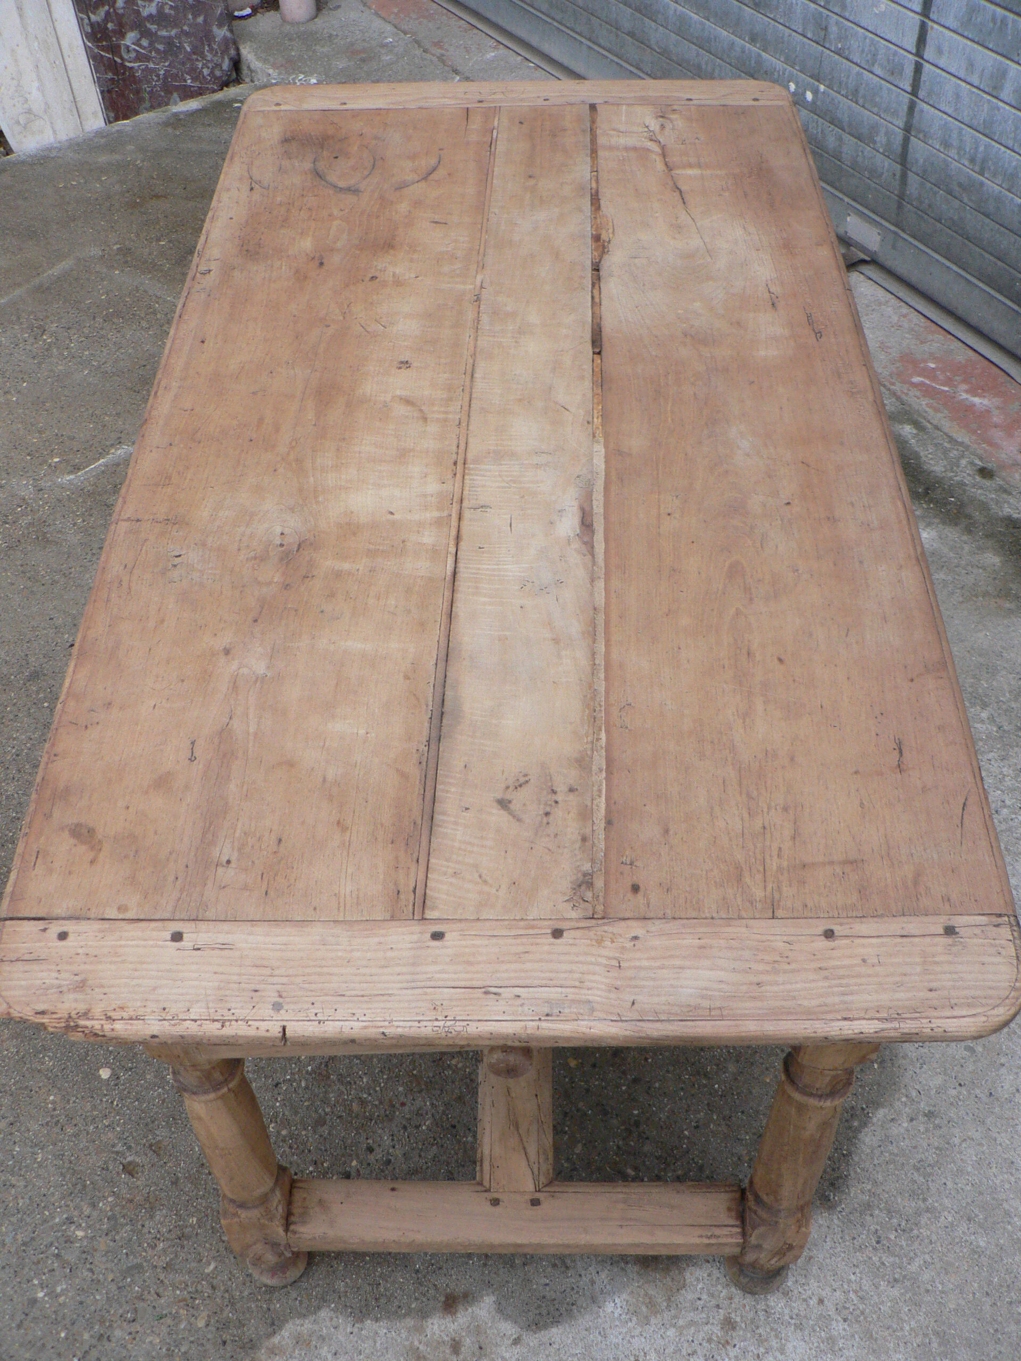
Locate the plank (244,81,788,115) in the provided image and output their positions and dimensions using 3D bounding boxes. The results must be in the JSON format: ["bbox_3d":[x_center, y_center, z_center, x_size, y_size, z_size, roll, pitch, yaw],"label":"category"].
[{"bbox_3d":[0.010,-0.827,2.029,0.785,0.030,0.084,0,48,1],"label":"plank"}]

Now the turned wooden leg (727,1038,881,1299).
[{"bbox_3d":[0.281,0.440,1.396,0.073,0.715,0.073,0,48,1],"label":"turned wooden leg"}]

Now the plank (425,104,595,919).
[{"bbox_3d":[0.024,-0.303,1.550,0.136,0.028,1.345,1,48,2],"label":"plank"}]

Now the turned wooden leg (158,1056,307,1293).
[{"bbox_3d":[-0.275,0.441,1.405,0.073,0.710,0.073,0,48,1],"label":"turned wooden leg"}]

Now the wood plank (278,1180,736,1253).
[{"bbox_3d":[0.006,0.594,1.567,0.495,0.038,0.068,0,48,1],"label":"wood plank"}]

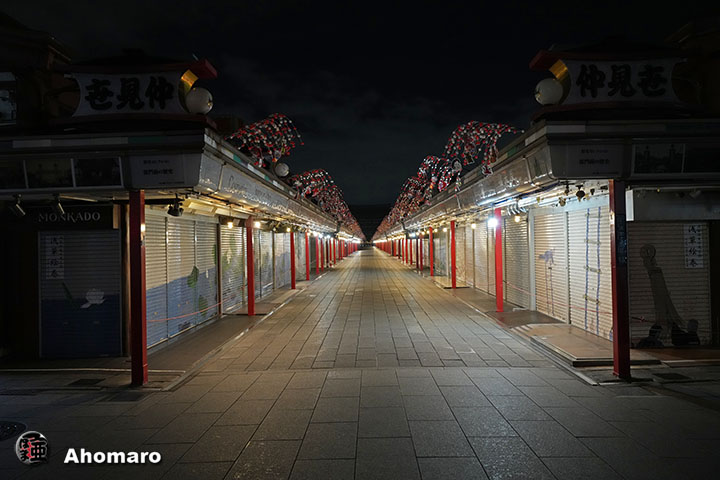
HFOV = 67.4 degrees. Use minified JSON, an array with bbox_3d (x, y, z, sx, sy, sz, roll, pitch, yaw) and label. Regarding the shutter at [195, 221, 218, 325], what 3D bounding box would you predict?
[{"bbox_3d":[-3.323,0.689,11.801,0.092,2.088,1.513,-1,0,1],"label":"shutter"}]

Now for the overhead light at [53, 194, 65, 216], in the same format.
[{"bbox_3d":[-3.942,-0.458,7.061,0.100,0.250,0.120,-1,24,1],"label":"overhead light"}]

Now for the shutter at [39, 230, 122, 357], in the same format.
[{"bbox_3d":[-4.432,0.856,8.563,1.300,2.000,0.070,-1,0,1],"label":"shutter"}]

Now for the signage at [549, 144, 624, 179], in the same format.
[{"bbox_3d":[2.575,-0.885,6.126,0.860,0.400,0.060,-1,11,1],"label":"signage"}]

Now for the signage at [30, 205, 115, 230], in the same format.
[{"bbox_3d":[-4.187,-0.343,7.891,1.252,0.334,0.067,-1,0,1],"label":"signage"}]

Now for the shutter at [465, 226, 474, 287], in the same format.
[{"bbox_3d":[4.033,0.609,19.826,0.092,2.104,1.631,-1,0,1],"label":"shutter"}]

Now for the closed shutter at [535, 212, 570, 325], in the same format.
[{"bbox_3d":[4.072,0.532,11.569,0.070,2.200,2.180,-1,0,1],"label":"closed shutter"}]

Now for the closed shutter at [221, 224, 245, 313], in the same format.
[{"bbox_3d":[-3.431,0.775,14.599,0.070,2.180,2.400,-1,0,1],"label":"closed shutter"}]

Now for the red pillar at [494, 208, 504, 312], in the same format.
[{"bbox_3d":[3.405,0.512,13.209,0.140,2.520,0.150,-1,0,1],"label":"red pillar"}]

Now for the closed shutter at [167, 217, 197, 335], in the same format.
[{"bbox_3d":[-3.351,0.672,10.239,0.092,2.096,1.518,-1,0,1],"label":"closed shutter"}]

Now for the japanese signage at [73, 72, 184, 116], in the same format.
[{"bbox_3d":[-2.852,-1.793,6.653,1.361,0.518,0.117,-1,0,1],"label":"japanese signage"}]

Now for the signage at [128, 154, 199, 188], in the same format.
[{"bbox_3d":[-2.284,-0.800,6.308,0.850,0.400,0.060,-1,11,1],"label":"signage"}]

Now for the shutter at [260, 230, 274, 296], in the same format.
[{"bbox_3d":[-3.123,0.753,18.371,0.092,2.104,2.097,-1,0,1],"label":"shutter"}]

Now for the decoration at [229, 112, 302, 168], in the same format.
[{"bbox_3d":[-1.666,-1.740,9.471,1.119,0.868,0.918,-1,0,1],"label":"decoration"}]

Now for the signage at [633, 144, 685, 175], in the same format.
[{"bbox_3d":[3.366,-0.908,6.090,0.588,0.334,0.042,-1,0,1],"label":"signage"}]

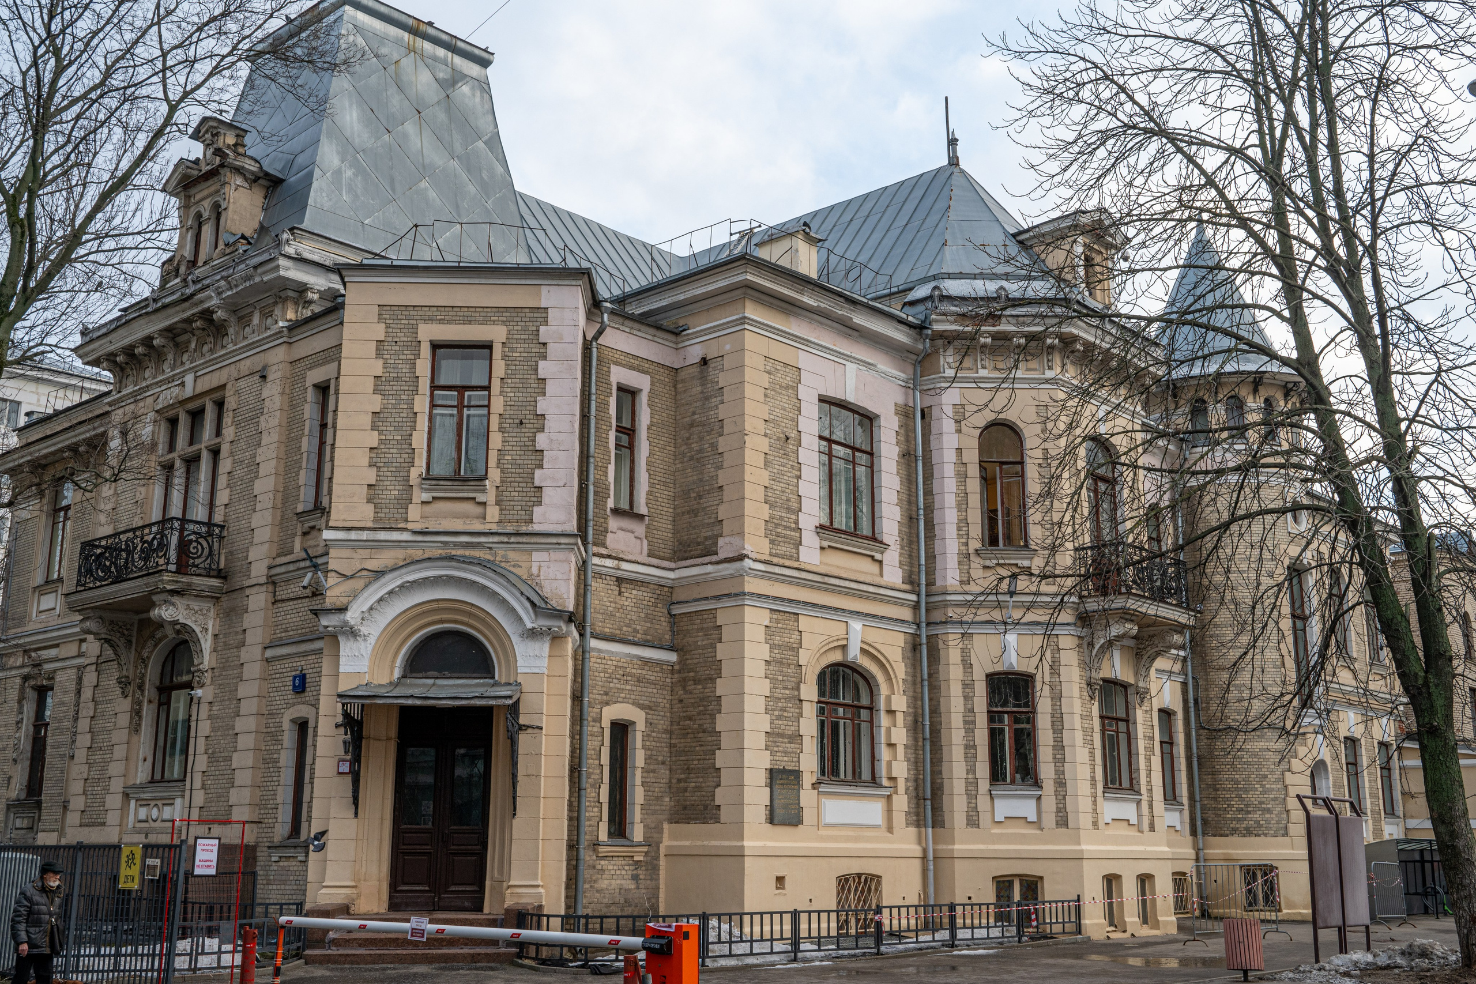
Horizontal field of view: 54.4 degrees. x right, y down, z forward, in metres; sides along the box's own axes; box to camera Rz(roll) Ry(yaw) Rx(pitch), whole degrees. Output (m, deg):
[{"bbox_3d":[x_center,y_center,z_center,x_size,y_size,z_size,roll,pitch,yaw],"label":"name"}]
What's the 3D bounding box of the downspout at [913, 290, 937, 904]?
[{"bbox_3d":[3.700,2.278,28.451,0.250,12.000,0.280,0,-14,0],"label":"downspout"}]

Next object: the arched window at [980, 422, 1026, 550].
[{"bbox_3d":[5.419,-0.140,29.201,1.000,2.620,0.200,1,-14,-1],"label":"arched window"}]

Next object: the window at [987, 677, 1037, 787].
[{"bbox_3d":[5.353,4.624,28.013,0.980,2.170,0.200,1,-14,-1],"label":"window"}]

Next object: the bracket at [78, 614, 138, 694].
[{"bbox_3d":[-12.514,3.195,28.349,0.440,1.580,0.950,-12,-18,40],"label":"bracket"}]

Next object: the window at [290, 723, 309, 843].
[{"bbox_3d":[-7.350,4.881,24.492,0.610,1.990,0.200,-12,-18,40],"label":"window"}]

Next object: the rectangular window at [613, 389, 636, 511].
[{"bbox_3d":[-2.162,-0.771,26.233,0.200,2.310,0.620,-13,-19,42],"label":"rectangular window"}]

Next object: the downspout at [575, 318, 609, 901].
[{"bbox_3d":[-2.476,1.901,24.344,0.400,10.835,0.210,-13,-20,43],"label":"downspout"}]

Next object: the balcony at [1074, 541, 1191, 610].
[{"bbox_3d":[8.097,1.770,29.258,1.030,1.000,2.650,-13,-19,42],"label":"balcony"}]

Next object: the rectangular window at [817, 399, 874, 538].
[{"bbox_3d":[2.120,-0.434,28.039,1.700,2.550,0.200,14,-19,-43],"label":"rectangular window"}]

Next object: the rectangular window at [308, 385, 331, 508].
[{"bbox_3d":[-7.284,-0.825,25.242,0.560,2.300,0.200,-12,-19,39],"label":"rectangular window"}]

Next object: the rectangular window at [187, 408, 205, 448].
[{"bbox_3d":[-10.719,-1.267,28.611,0.760,0.860,0.200,-12,-19,39],"label":"rectangular window"}]

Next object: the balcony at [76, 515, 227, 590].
[{"bbox_3d":[-11.363,1.320,27.692,3.690,1.040,1.060,-12,-18,40],"label":"balcony"}]

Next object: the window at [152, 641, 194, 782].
[{"bbox_3d":[-10.595,4.142,27.438,1.800,2.720,0.200,-12,-18,40],"label":"window"}]

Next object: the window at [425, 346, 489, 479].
[{"bbox_3d":[-4.631,-1.325,23.972,1.020,2.300,0.200,1,-14,-2],"label":"window"}]

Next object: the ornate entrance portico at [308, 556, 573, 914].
[{"bbox_3d":[-4.582,3.687,22.164,3.970,5.387,1.150,1,-14,-2],"label":"ornate entrance portico"}]

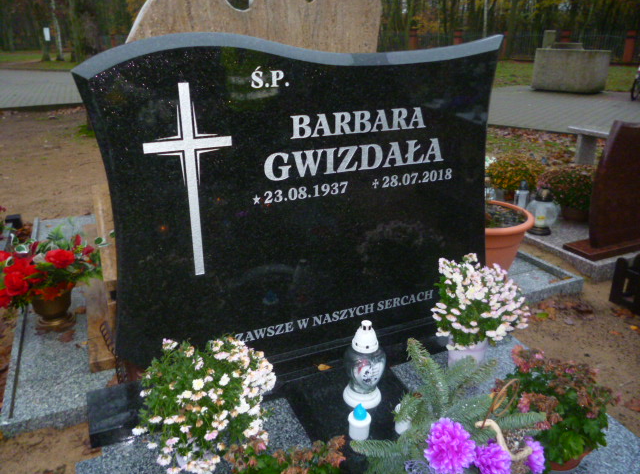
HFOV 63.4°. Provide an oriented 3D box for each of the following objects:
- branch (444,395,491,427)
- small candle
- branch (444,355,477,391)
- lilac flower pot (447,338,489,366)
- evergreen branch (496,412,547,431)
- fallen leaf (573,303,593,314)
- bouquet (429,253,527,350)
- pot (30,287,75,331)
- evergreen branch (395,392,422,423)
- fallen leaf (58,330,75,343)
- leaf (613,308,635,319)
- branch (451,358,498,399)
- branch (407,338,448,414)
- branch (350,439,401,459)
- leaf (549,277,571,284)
[{"bbox_3d":[0.340,0.398,1.186,0.119,0.030,0.045,-15,26,-32],"label":"branch"},{"bbox_3d":[0.095,0.428,1.215,0.053,0.092,0.053,0,22,0],"label":"small candle"},{"bbox_3d":[0.349,0.335,1.273,0.053,0.058,0.123,20,29,39],"label":"branch"},{"bbox_3d":[0.414,0.334,1.436,0.111,0.100,0.111,0,22,0],"label":"lilac flower pot"},{"bbox_3d":[0.447,0.411,1.153,0.105,0.030,0.035,4,22,9],"label":"evergreen branch"},{"bbox_3d":[1.002,0.264,1.971,0.074,0.018,0.071,1,22,0],"label":"fallen leaf"},{"bbox_3d":[0.409,0.178,1.370,0.258,0.240,0.223,-9,25,-23],"label":"bouquet"},{"bbox_3d":[-0.888,0.221,1.709,0.128,0.125,0.128,0,22,0],"label":"pot"},{"bbox_3d":[0.204,0.388,1.183,0.076,0.058,0.048,-18,29,-39],"label":"evergreen branch"},{"bbox_3d":[-0.804,0.309,1.639,0.047,0.012,0.073,1,22,0],"label":"fallen leaf"},{"bbox_3d":[1.132,0.285,1.931,0.080,0.020,0.060,0,22,0],"label":"leaf"},{"bbox_3d":[0.392,0.357,1.310,0.173,0.053,0.053,-17,29,-37],"label":"branch"},{"bbox_3d":[0.246,0.319,1.202,0.064,0.129,0.142,-11,26,-28],"label":"branch"},{"bbox_3d":[0.119,0.452,1.106,0.102,0.030,0.035,3,22,7],"label":"branch"},{"bbox_3d":[0.963,0.174,2.072,0.088,0.015,0.045,0,22,0],"label":"leaf"}]

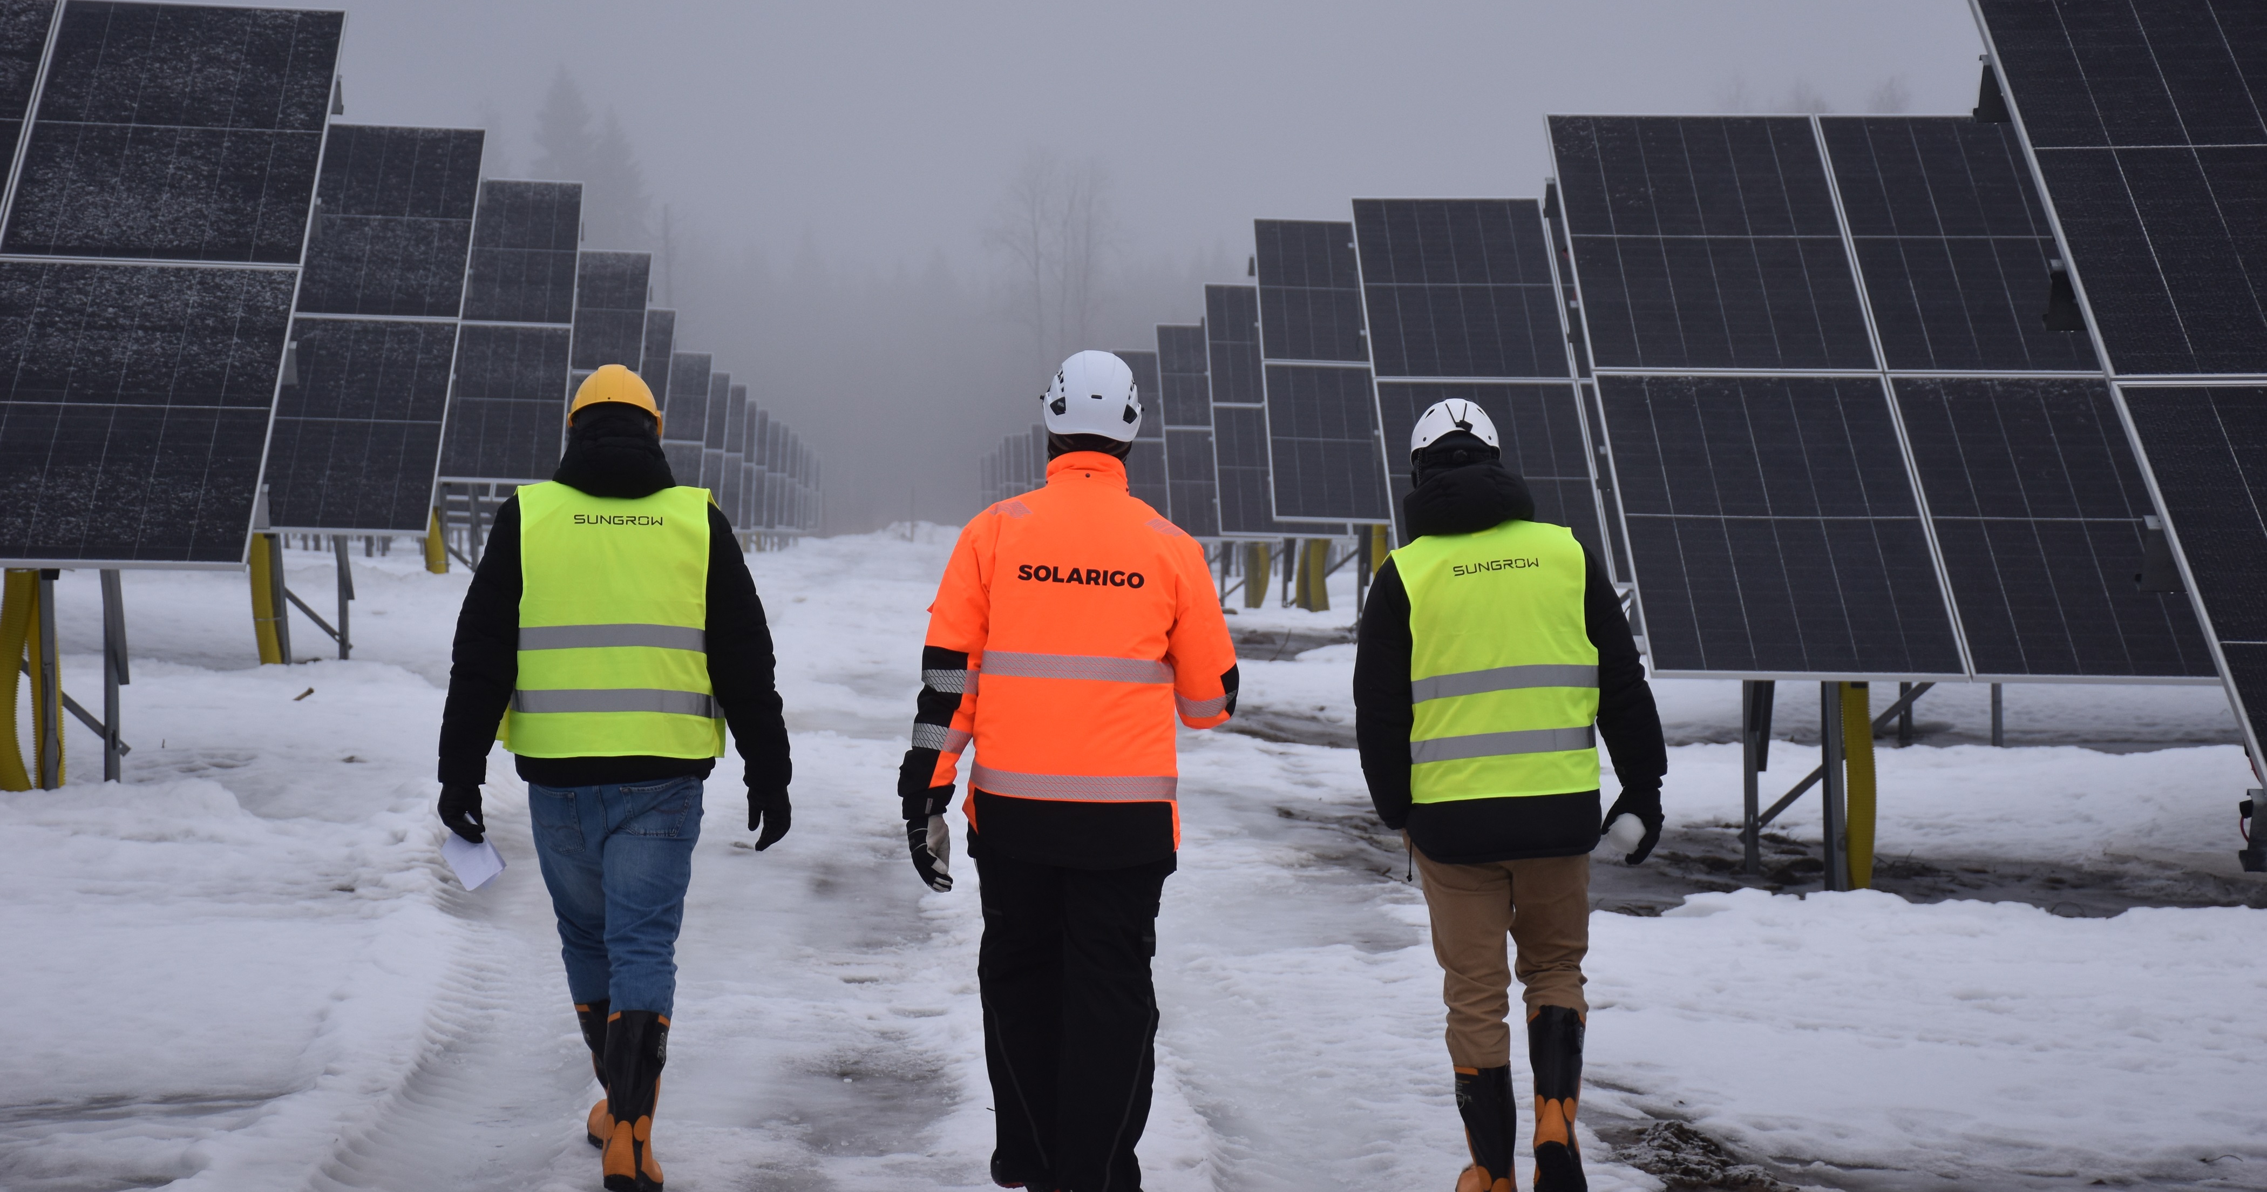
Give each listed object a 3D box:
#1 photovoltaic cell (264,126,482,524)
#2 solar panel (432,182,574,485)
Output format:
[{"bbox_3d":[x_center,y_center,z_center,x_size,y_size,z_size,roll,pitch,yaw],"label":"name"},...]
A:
[{"bbox_3d":[-4.205,-1.494,31.407,1.150,0.060,4.580,1,31,-2],"label":"photovoltaic cell"},{"bbox_3d":[-4.682,-1.962,42.342,1.150,0.060,4.580,1,31,-2],"label":"solar panel"}]

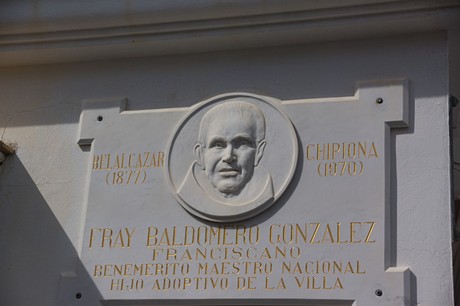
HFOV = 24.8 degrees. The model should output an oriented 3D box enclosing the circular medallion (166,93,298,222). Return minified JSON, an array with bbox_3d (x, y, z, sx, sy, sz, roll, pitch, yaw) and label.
[{"bbox_3d":[0.000,0.005,3.239,0.433,0.433,0.080,-3,-22,16],"label":"circular medallion"}]

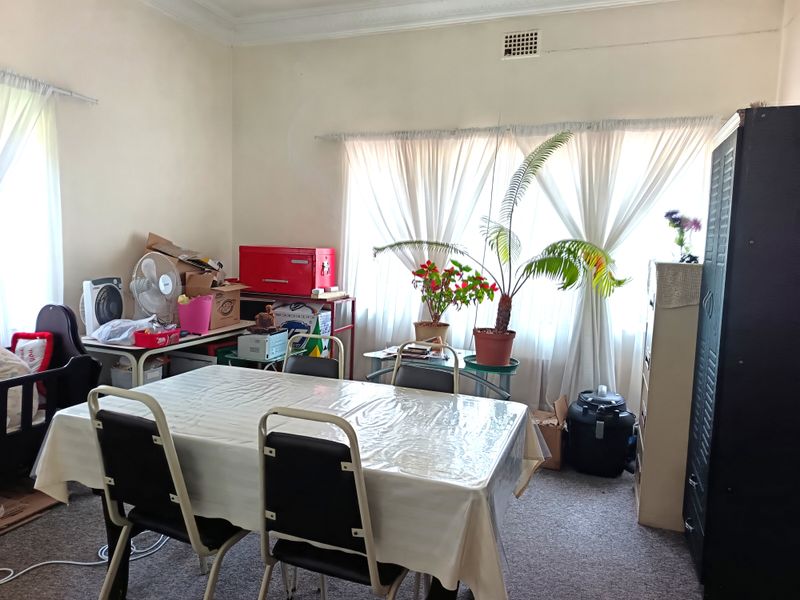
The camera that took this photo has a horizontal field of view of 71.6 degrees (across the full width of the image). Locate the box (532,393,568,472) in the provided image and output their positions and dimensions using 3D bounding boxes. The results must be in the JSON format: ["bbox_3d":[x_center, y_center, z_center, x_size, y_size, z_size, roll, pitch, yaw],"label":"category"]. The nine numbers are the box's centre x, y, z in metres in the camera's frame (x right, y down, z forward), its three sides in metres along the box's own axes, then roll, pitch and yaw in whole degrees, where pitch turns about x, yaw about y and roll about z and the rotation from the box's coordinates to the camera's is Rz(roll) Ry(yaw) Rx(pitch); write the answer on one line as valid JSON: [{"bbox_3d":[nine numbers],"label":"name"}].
[{"bbox_3d":[0.921,0.827,3.530,0.290,0.410,0.240,4,6,20],"label":"box"}]

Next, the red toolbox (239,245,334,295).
[{"bbox_3d":[-0.919,-0.243,4.550,0.685,0.370,0.345,3,6,19],"label":"red toolbox"}]

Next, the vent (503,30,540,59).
[{"bbox_3d":[0.807,-1.697,3.685,0.238,0.170,0.025,4,6,20],"label":"vent"}]

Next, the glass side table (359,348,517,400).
[{"bbox_3d":[0.291,0.688,3.678,0.980,0.620,0.550,4,6,20],"label":"glass side table"}]

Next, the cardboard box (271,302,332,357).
[{"bbox_3d":[-0.726,0.225,4.198,0.400,0.430,0.210,4,6,20],"label":"cardboard box"}]

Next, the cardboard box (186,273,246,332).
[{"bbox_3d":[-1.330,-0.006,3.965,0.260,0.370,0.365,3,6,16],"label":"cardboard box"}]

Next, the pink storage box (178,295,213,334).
[{"bbox_3d":[-1.464,0.094,3.943,0.235,0.270,0.220,3,6,19],"label":"pink storage box"}]

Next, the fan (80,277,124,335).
[{"bbox_3d":[-2.046,0.045,3.803,0.150,0.370,0.285,3,6,19],"label":"fan"}]

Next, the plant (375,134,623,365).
[{"bbox_3d":[0.616,-0.327,3.755,1.716,1.560,1.000,3,6,19],"label":"plant"}]

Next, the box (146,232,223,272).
[{"bbox_3d":[-1.522,-0.295,3.883,0.470,0.190,0.250,18,-5,-34],"label":"box"}]

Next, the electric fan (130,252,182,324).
[{"bbox_3d":[-1.777,-0.058,3.933,0.340,0.560,0.455,3,6,19],"label":"electric fan"}]

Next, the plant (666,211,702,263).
[{"bbox_3d":[1.439,-0.322,2.815,0.175,0.265,0.140,3,6,19],"label":"plant"}]

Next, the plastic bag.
[{"bbox_3d":[-1.641,0.171,3.325,0.370,0.130,0.260,4,6,20],"label":"plastic bag"}]

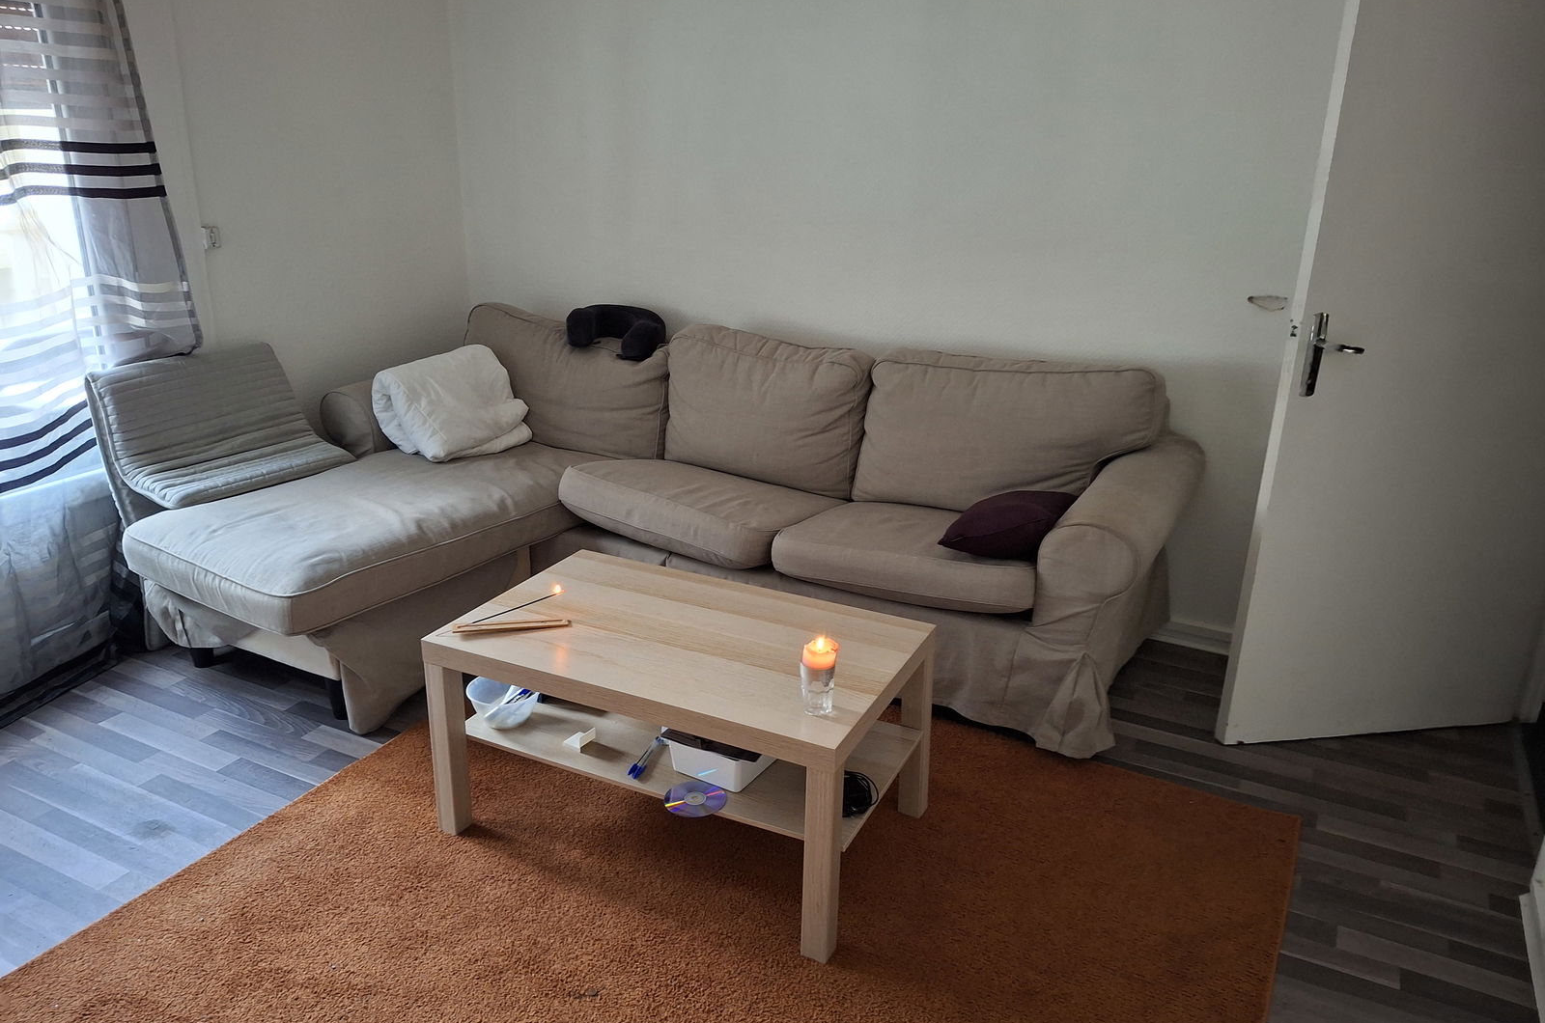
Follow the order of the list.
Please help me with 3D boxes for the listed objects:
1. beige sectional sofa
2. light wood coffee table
[{"bbox_3d":[-0.337,0.012,3.045,2.560,0.850,1.635,11,22,27],"label":"beige sectional sofa"},{"bbox_3d":[-0.182,0.458,2.364,0.900,0.450,0.550,10,21,24],"label":"light wood coffee table"}]

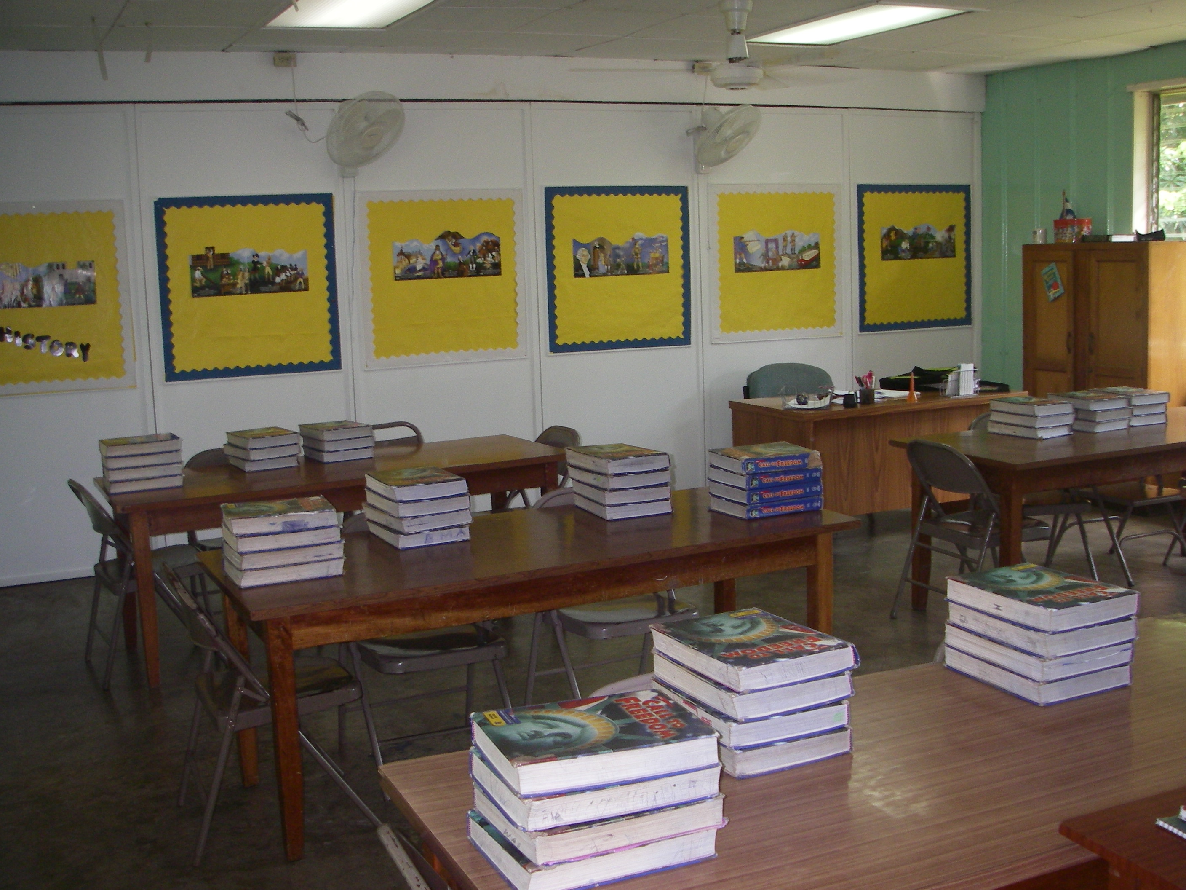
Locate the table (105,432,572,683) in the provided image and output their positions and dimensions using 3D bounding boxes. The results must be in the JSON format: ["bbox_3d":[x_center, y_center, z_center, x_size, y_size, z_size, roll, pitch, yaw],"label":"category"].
[{"bbox_3d":[-1.068,0.448,5.441,1.822,0.727,0.690,-6,9,-27],"label":"table"}]

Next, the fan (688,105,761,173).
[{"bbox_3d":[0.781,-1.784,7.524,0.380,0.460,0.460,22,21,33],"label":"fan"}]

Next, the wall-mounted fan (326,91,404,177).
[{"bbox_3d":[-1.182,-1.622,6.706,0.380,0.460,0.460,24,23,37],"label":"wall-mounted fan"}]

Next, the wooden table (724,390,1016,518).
[{"bbox_3d":[1.548,0.114,6.984,1.453,0.760,0.700,-6,9,-25],"label":"wooden table"}]

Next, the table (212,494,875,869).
[{"bbox_3d":[-0.168,0.633,4.024,1.887,0.721,0.747,-6,9,-26],"label":"table"}]

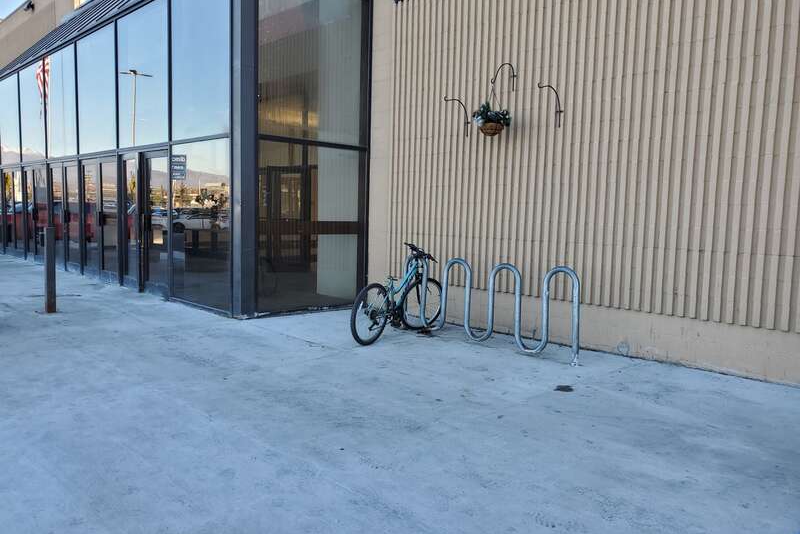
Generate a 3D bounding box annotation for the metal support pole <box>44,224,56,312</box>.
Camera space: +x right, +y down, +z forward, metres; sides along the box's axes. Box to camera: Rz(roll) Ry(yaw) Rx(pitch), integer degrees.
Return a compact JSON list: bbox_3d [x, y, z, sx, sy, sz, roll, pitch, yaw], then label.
[{"bbox_3d":[-4.229,0.034,7.271,0.098,1.040,0.098,7,8,44],"label":"metal support pole"}]

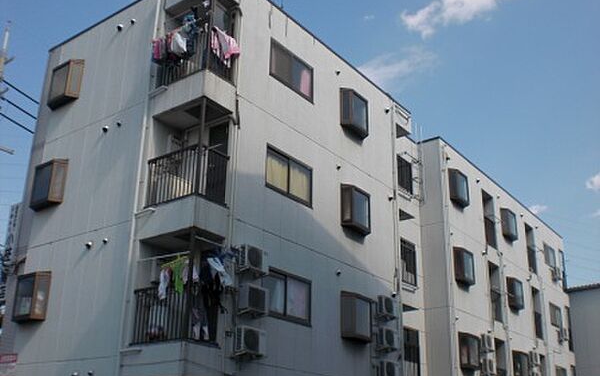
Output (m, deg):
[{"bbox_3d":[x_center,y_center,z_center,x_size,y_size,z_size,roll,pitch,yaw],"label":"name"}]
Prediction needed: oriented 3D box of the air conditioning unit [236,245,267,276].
[{"bbox_3d":[-0.971,1.475,13.634,0.272,0.519,0.715,-15,-27,35],"label":"air conditioning unit"}]

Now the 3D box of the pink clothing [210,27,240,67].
[{"bbox_3d":[-1.611,-3.104,14.528,0.163,0.780,0.877,-15,-27,34],"label":"pink clothing"}]

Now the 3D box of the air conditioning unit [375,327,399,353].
[{"bbox_3d":[2.272,3.918,17.076,0.260,0.496,0.716,-15,-27,34],"label":"air conditioning unit"}]

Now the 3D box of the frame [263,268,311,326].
[{"bbox_3d":[-0.272,2.401,14.502,0.117,1.073,1.794,-15,-27,34],"label":"frame"}]

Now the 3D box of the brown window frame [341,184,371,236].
[{"bbox_3d":[1.546,0.579,17.615,0.302,1.177,1.157,-15,-27,35],"label":"brown window frame"}]

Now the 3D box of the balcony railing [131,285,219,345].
[{"bbox_3d":[-2.425,2.545,12.910,1.571,1.108,0.967,-15,-27,35],"label":"balcony railing"}]

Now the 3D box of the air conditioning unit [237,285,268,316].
[{"bbox_3d":[-0.925,2.280,13.373,0.282,0.524,0.645,-15,-27,35],"label":"air conditioning unit"}]

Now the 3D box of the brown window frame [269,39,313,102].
[{"bbox_3d":[-0.191,-2.937,16.765,0.101,1.062,1.799,-15,-27,35],"label":"brown window frame"}]

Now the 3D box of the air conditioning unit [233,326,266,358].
[{"bbox_3d":[-0.993,3.032,13.025,0.272,0.499,0.735,-15,-27,35],"label":"air conditioning unit"}]

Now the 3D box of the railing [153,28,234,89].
[{"bbox_3d":[-2.332,-2.690,14.852,1.593,1.164,0.929,-15,-27,34],"label":"railing"}]

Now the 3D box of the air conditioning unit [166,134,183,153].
[{"bbox_3d":[-2.775,-0.869,14.738,0.247,0.487,0.481,-15,-27,34],"label":"air conditioning unit"}]

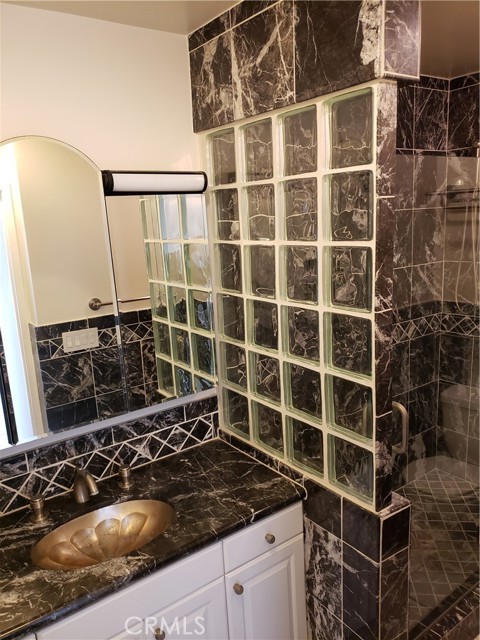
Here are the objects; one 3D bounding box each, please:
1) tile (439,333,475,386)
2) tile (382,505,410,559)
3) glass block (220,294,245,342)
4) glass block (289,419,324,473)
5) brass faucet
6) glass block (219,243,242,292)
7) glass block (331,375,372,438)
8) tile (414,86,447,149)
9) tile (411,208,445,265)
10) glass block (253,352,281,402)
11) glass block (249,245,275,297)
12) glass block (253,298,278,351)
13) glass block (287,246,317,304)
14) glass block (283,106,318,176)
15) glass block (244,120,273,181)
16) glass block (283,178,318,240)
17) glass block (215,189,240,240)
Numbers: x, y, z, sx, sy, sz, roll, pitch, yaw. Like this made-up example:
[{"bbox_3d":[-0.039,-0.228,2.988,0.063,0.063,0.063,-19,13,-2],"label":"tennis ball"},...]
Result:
[{"bbox_3d":[1.336,0.235,2.972,0.010,0.312,0.202,-12,15,-35],"label":"tile"},{"bbox_3d":[0.482,0.662,1.506,0.148,0.156,0.014,-12,15,-35],"label":"tile"},{"bbox_3d":[-0.007,-0.012,1.938,0.080,0.190,0.190,-12,15,-35],"label":"glass block"},{"bbox_3d":[0.255,0.440,1.718,0.085,0.194,0.194,-11,15,-35],"label":"glass block"},{"bbox_3d":[-0.524,0.589,1.653,0.046,0.122,0.150,-11,15,-35],"label":"brass faucet"},{"bbox_3d":[-0.015,-0.209,1.893,0.079,0.189,0.189,-12,15,-35],"label":"glass block"},{"bbox_3d":[0.364,0.269,1.514,0.085,0.194,0.194,-11,15,-35],"label":"glass block"},{"bbox_3d":[1.044,-1.094,2.629,0.319,0.313,0.014,-12,15,-35],"label":"tile"},{"bbox_3d":[1.095,-0.485,2.801,0.328,0.311,0.010,-12,15,-35],"label":"tile"},{"bbox_3d":[0.125,0.213,1.838,0.085,0.194,0.194,-11,15,-35],"label":"glass block"},{"bbox_3d":[0.105,-0.184,1.754,0.085,0.194,0.194,-11,15,-35],"label":"glass block"},{"bbox_3d":[0.115,0.015,1.796,0.085,0.194,0.194,-11,15,-35],"label":"glass block"},{"bbox_3d":[0.223,-0.152,1.573,0.079,0.189,0.189,-12,15,-35],"label":"glass block"},{"bbox_3d":[0.202,-0.543,1.489,0.079,0.189,0.189,-12,15,-35],"label":"glass block"},{"bbox_3d":[0.083,-0.571,1.649,0.079,0.189,0.189,-12,15,-35],"label":"glass block"},{"bbox_3d":[0.212,-0.351,1.541,0.080,0.190,0.190,-12,15,-35],"label":"glass block"},{"bbox_3d":[-0.028,-0.405,1.855,0.080,0.190,0.190,-12,15,-35],"label":"glass block"}]

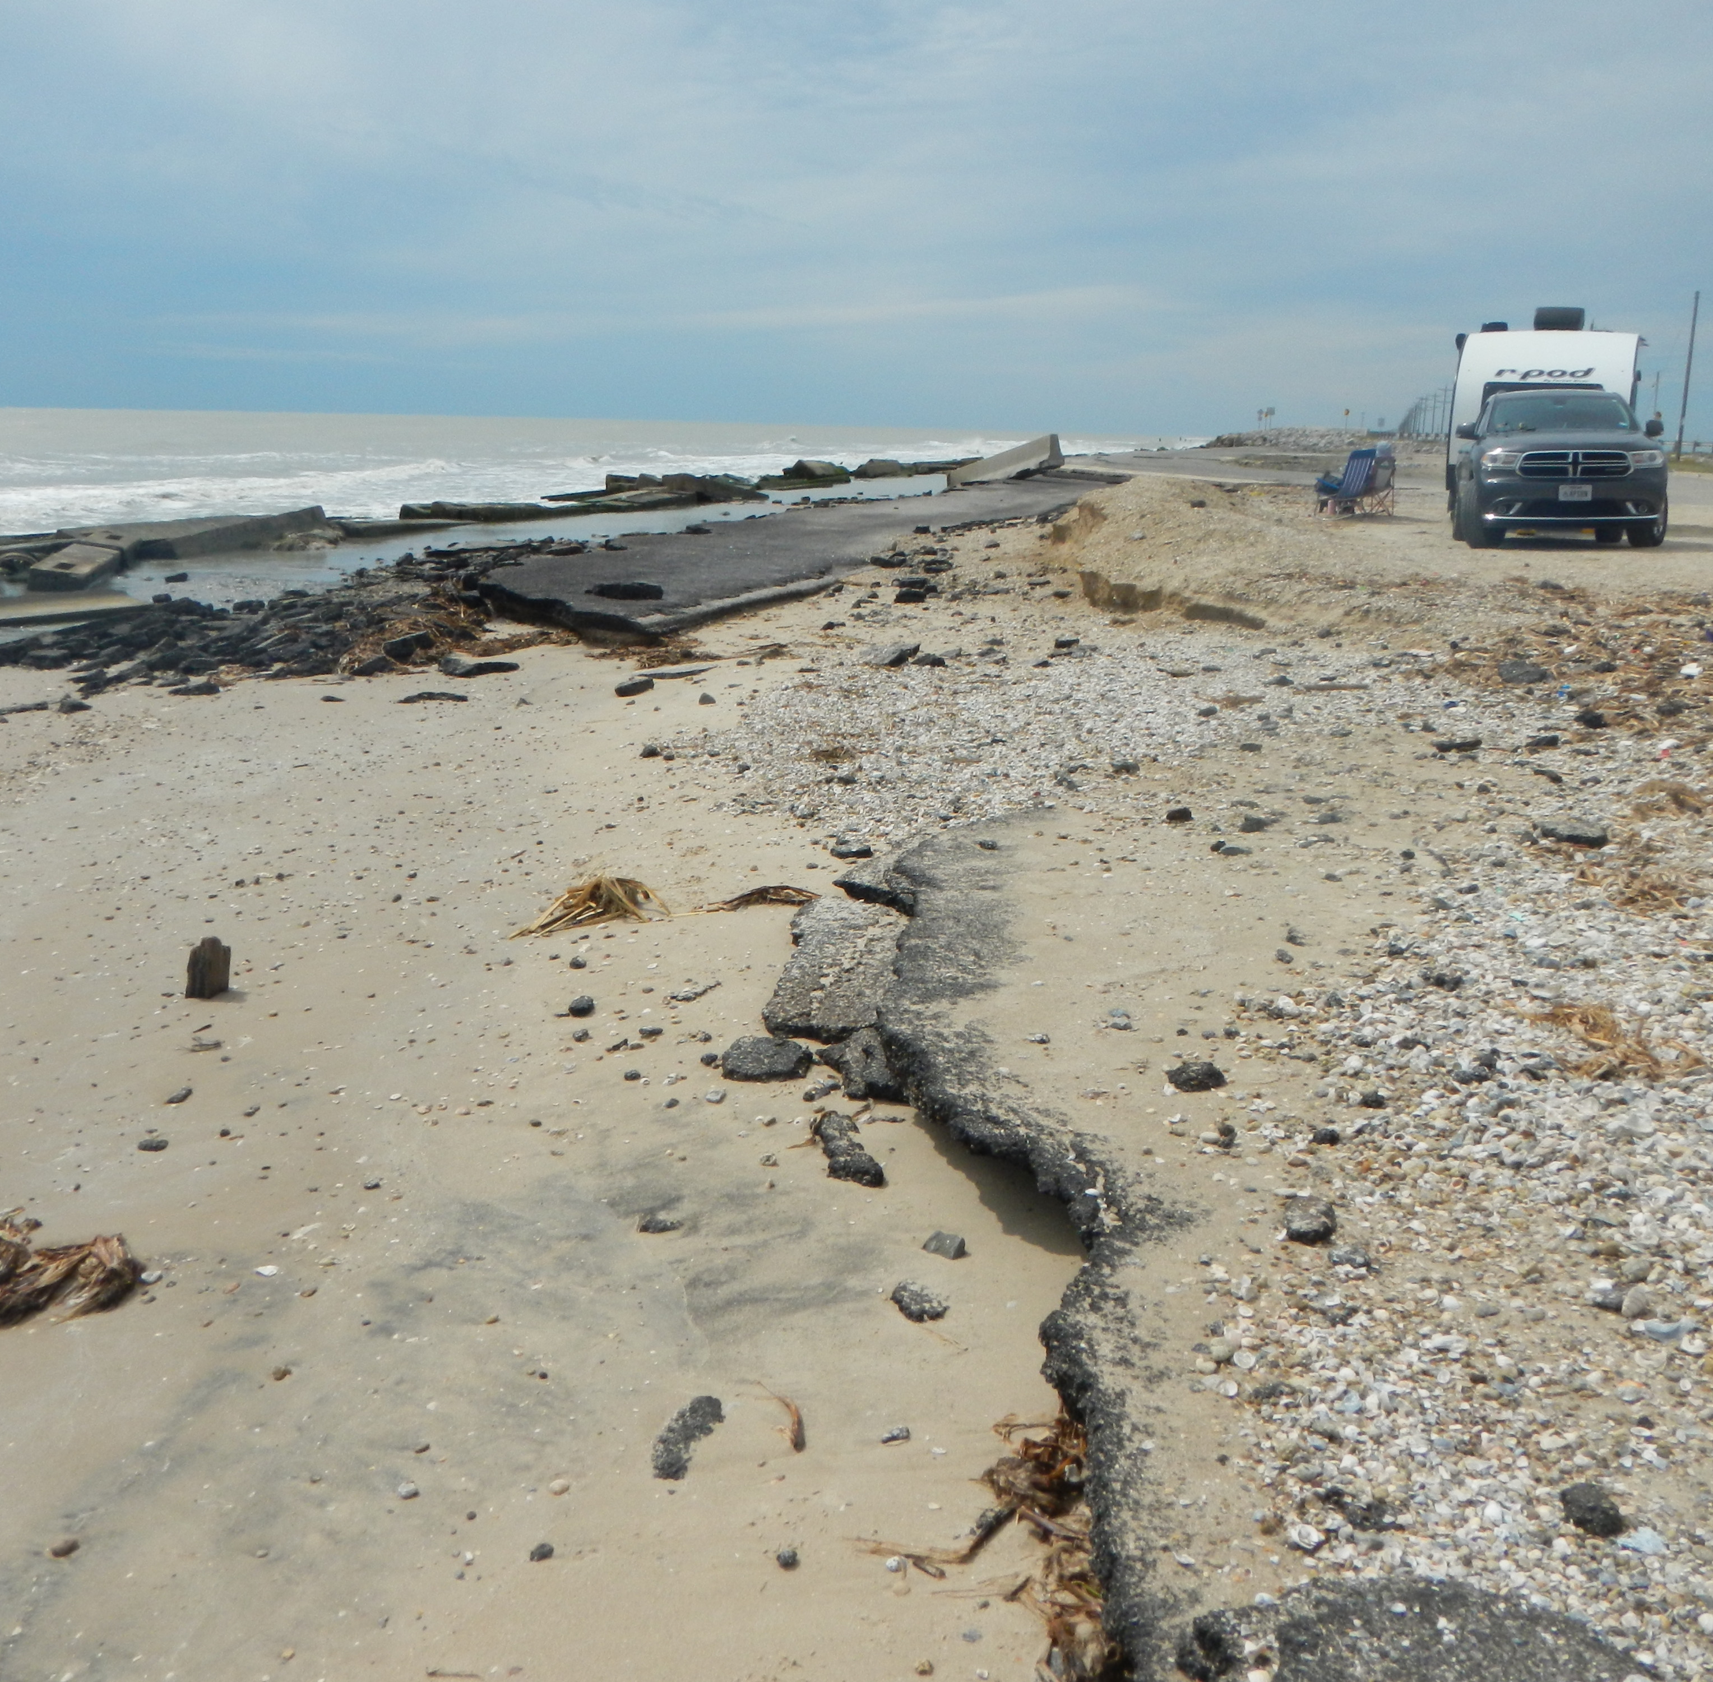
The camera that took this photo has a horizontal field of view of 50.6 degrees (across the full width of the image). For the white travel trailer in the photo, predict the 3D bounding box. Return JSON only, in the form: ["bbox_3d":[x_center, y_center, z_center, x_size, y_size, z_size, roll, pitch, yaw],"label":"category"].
[{"bbox_3d":[9.806,-6.087,26.305,2.330,3.030,5.900,5,13,17],"label":"white travel trailer"}]

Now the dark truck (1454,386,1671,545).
[{"bbox_3d":[7.916,-4.301,20.627,2.000,1.790,5.100,5,12,15],"label":"dark truck"}]

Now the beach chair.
[{"bbox_3d":[7.059,-5.074,25.591,0.700,0.980,0.850,-9,16,-37],"label":"beach chair"}]

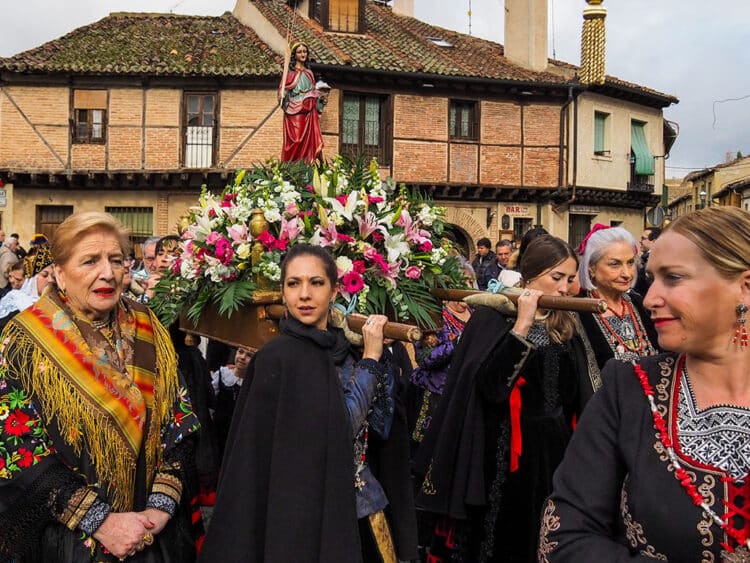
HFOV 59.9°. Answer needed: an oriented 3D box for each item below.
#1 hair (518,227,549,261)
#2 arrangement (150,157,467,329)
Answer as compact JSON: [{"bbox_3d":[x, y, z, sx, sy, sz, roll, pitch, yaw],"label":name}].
[{"bbox_3d":[0.800,-0.155,3.200,0.190,0.240,0.220,-1,2,-41],"label":"hair"},{"bbox_3d":[-0.360,-0.185,3.020,1.000,0.760,1.100,0,1,-32],"label":"arrangement"}]

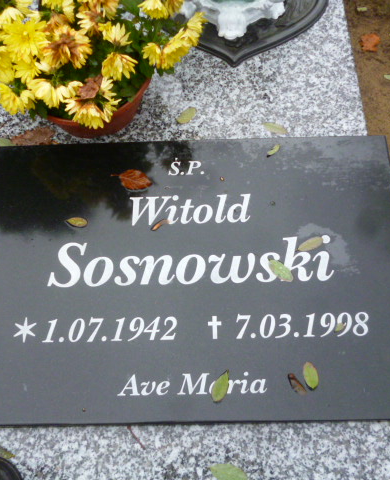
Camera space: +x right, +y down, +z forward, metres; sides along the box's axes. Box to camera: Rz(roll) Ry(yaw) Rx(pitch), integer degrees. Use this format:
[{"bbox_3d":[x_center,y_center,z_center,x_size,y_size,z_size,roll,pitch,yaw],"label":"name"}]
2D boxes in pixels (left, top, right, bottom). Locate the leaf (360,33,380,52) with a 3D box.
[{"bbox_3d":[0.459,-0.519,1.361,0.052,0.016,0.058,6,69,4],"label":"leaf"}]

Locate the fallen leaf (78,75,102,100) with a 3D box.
[{"bbox_3d":[-0.140,-0.203,0.688,0.026,0.018,0.041,32,73,13],"label":"fallen leaf"}]

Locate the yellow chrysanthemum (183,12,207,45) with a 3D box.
[{"bbox_3d":[0.000,-0.299,0.734,0.030,0.050,0.050,19,91,26],"label":"yellow chrysanthemum"}]

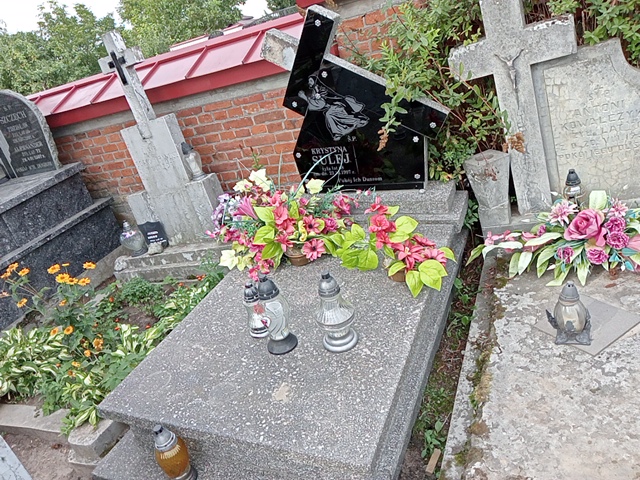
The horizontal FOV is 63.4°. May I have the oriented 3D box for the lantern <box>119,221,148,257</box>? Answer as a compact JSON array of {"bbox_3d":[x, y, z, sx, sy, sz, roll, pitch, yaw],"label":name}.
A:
[{"bbox_3d":[-1.204,-0.024,3.354,0.155,0.245,0.140,0,30,26],"label":"lantern"}]

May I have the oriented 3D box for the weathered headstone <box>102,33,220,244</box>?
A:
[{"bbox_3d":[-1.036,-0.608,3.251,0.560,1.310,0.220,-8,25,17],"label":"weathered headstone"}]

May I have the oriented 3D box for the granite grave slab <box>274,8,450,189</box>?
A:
[{"bbox_3d":[0.188,-0.614,2.306,0.780,0.840,0.100,1,31,25],"label":"granite grave slab"}]

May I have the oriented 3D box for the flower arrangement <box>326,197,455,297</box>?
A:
[{"bbox_3d":[0.266,-0.017,1.964,0.470,0.290,0.340,0,30,26],"label":"flower arrangement"}]

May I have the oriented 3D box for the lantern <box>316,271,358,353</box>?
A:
[{"bbox_3d":[0.045,0.220,1.648,0.125,0.268,0.125,0,30,26],"label":"lantern"}]

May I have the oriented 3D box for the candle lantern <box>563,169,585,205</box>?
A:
[{"bbox_3d":[1.021,-0.196,2.073,0.078,0.180,0.078,0,30,26],"label":"candle lantern"}]

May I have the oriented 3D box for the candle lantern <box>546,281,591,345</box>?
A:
[{"bbox_3d":[0.739,0.210,1.528,0.128,0.207,0.100,-3,29,21],"label":"candle lantern"}]

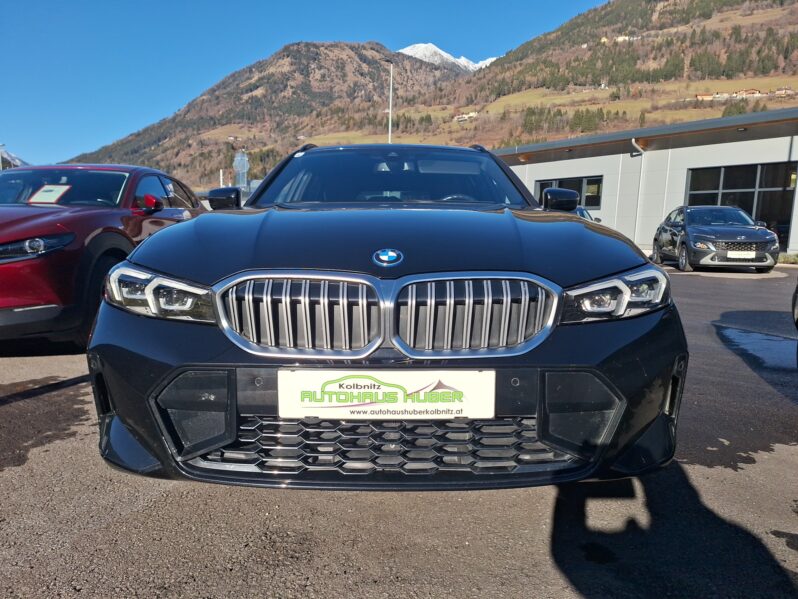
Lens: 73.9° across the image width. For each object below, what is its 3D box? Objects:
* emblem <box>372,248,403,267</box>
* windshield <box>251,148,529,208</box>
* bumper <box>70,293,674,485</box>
[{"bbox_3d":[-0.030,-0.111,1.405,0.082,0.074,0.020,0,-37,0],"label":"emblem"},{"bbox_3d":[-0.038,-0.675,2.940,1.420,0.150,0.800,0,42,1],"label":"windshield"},{"bbox_3d":[-0.029,0.228,1.515,1.800,0.480,0.480,1,7,0],"label":"bumper"}]

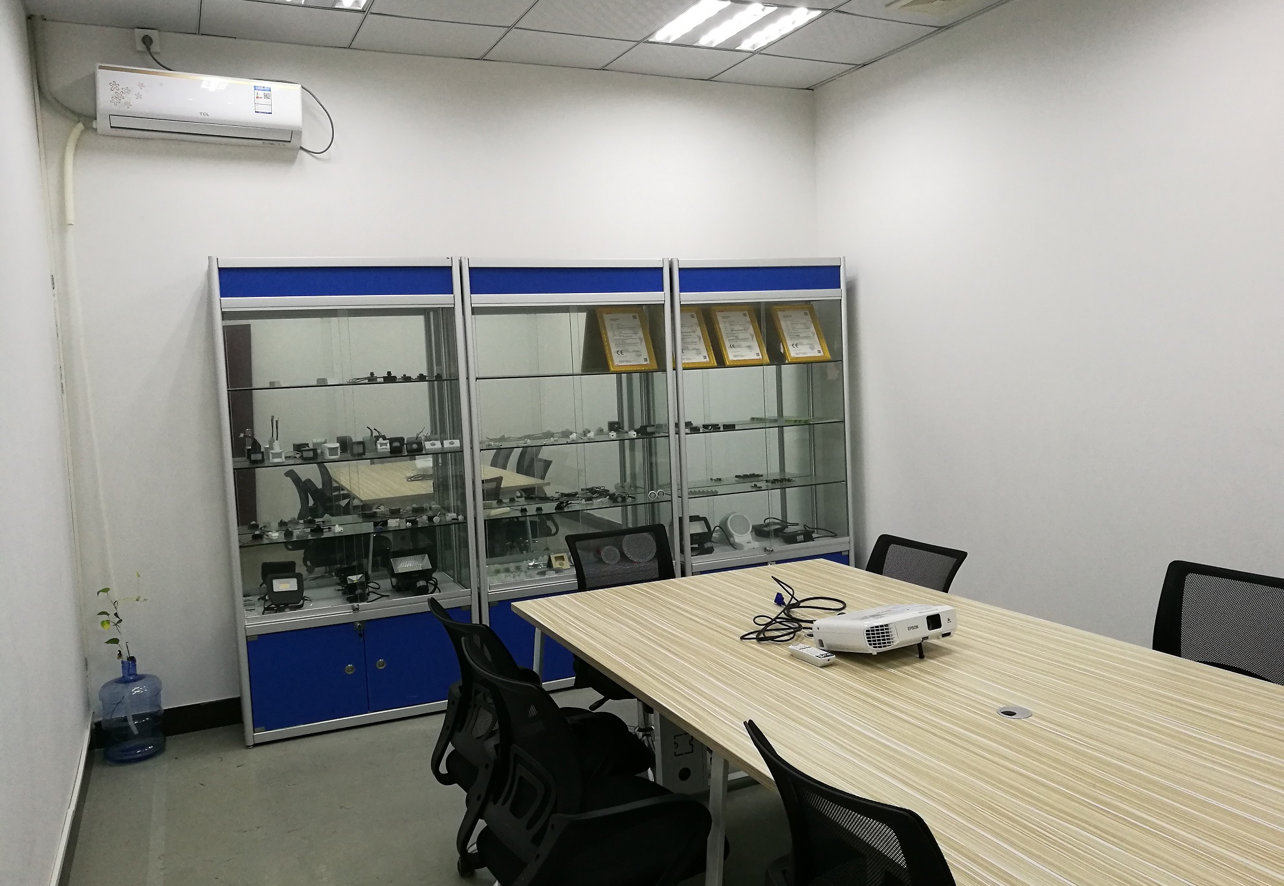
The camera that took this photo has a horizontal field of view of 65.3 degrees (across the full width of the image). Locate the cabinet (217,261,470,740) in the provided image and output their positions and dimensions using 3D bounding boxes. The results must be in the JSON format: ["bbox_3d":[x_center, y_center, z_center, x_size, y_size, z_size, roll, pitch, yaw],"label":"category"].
[{"bbox_3d":[-1.275,0.210,4.381,1.000,1.990,0.320,-5,5,-24],"label":"cabinet"}]

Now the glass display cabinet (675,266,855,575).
[{"bbox_3d":[0.576,0.062,5.213,1.000,1.990,0.320,-5,5,-24],"label":"glass display cabinet"}]

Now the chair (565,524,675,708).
[{"bbox_3d":[0.016,0.779,3.593,0.590,0.868,0.590,-5,5,-25],"label":"chair"}]

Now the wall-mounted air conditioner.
[{"bbox_3d":[-1.792,-1.377,4.107,0.770,0.270,0.200,-5,5,-25],"label":"wall-mounted air conditioner"}]

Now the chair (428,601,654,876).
[{"bbox_3d":[-0.285,0.855,2.804,0.580,0.868,0.590,-5,5,-32],"label":"chair"}]

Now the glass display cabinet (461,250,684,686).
[{"bbox_3d":[-0.349,0.136,4.798,1.000,1.990,0.320,-5,5,-24],"label":"glass display cabinet"}]

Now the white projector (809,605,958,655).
[{"bbox_3d":[0.607,0.462,2.506,0.288,0.088,0.240,-5,-4,-25],"label":"white projector"}]

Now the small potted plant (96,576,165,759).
[{"bbox_3d":[-2.074,0.906,4.053,0.250,0.722,0.260,-5,5,-25],"label":"small potted plant"}]

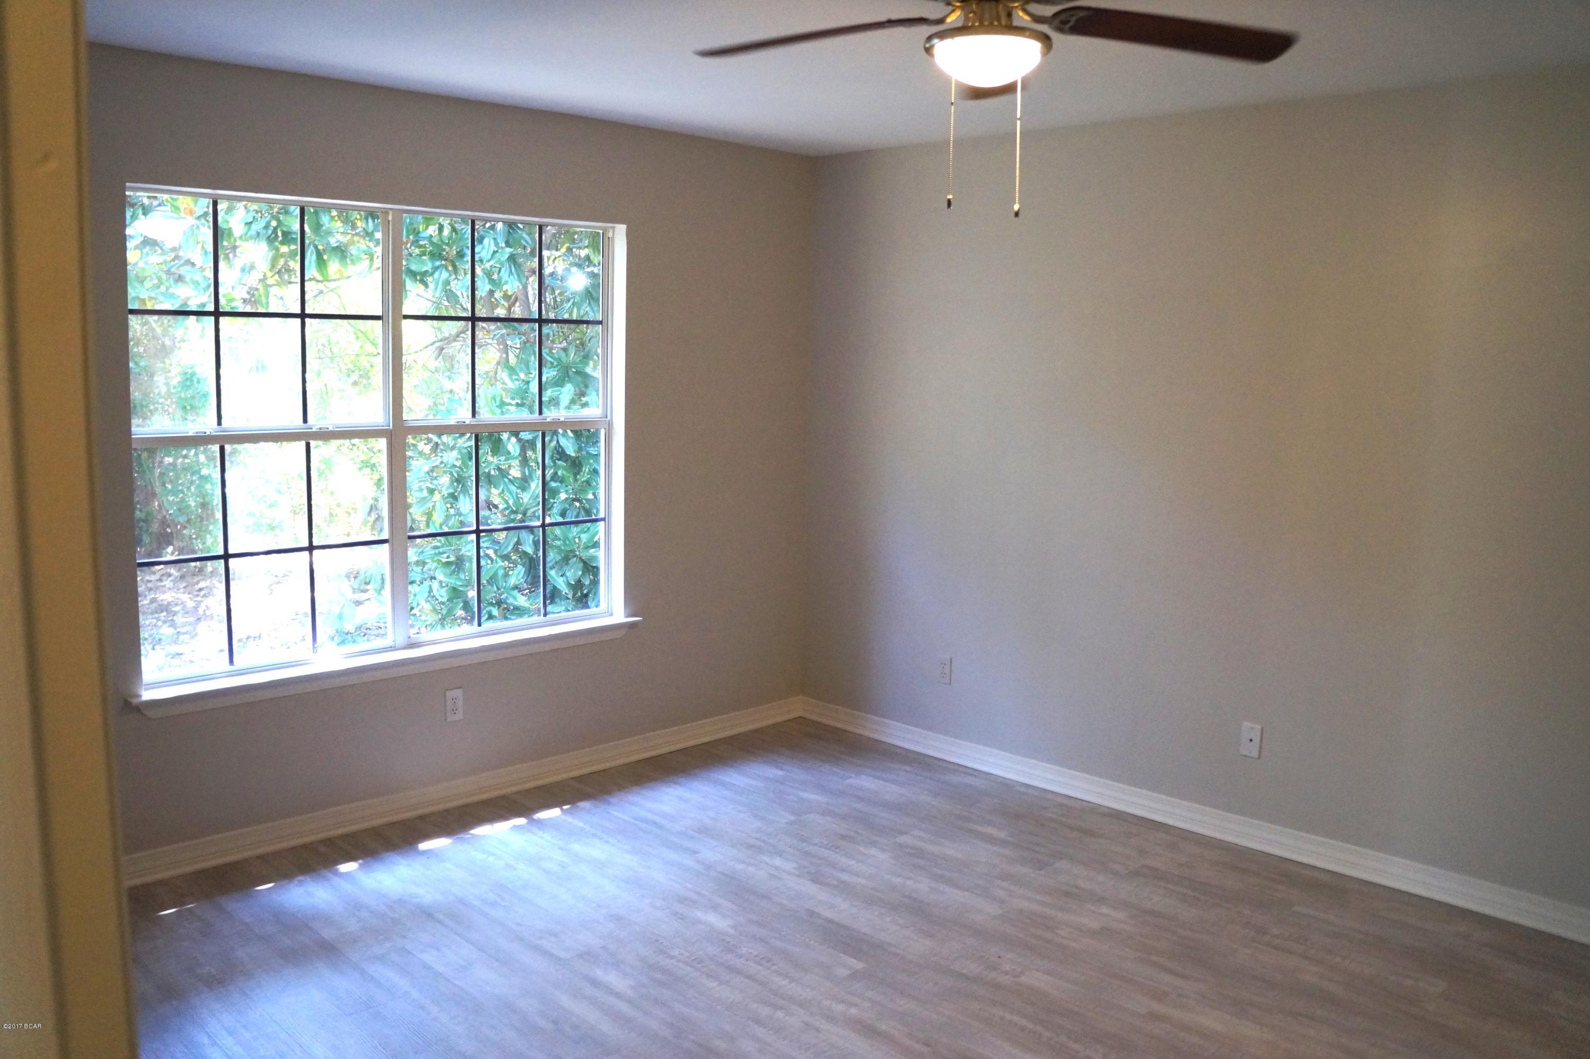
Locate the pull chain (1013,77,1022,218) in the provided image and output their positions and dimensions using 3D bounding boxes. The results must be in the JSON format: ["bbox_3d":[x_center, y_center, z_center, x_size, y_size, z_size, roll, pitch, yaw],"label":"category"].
[{"bbox_3d":[0.453,-0.782,2.421,0.013,0.290,0.013,1,8,0],"label":"pull chain"}]

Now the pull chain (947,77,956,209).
[{"bbox_3d":[0.304,-0.750,2.295,0.013,0.265,0.013,1,8,0],"label":"pull chain"}]

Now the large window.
[{"bbox_3d":[-1.323,-0.328,4.103,1.750,1.500,0.100,-7,12,-44],"label":"large window"}]

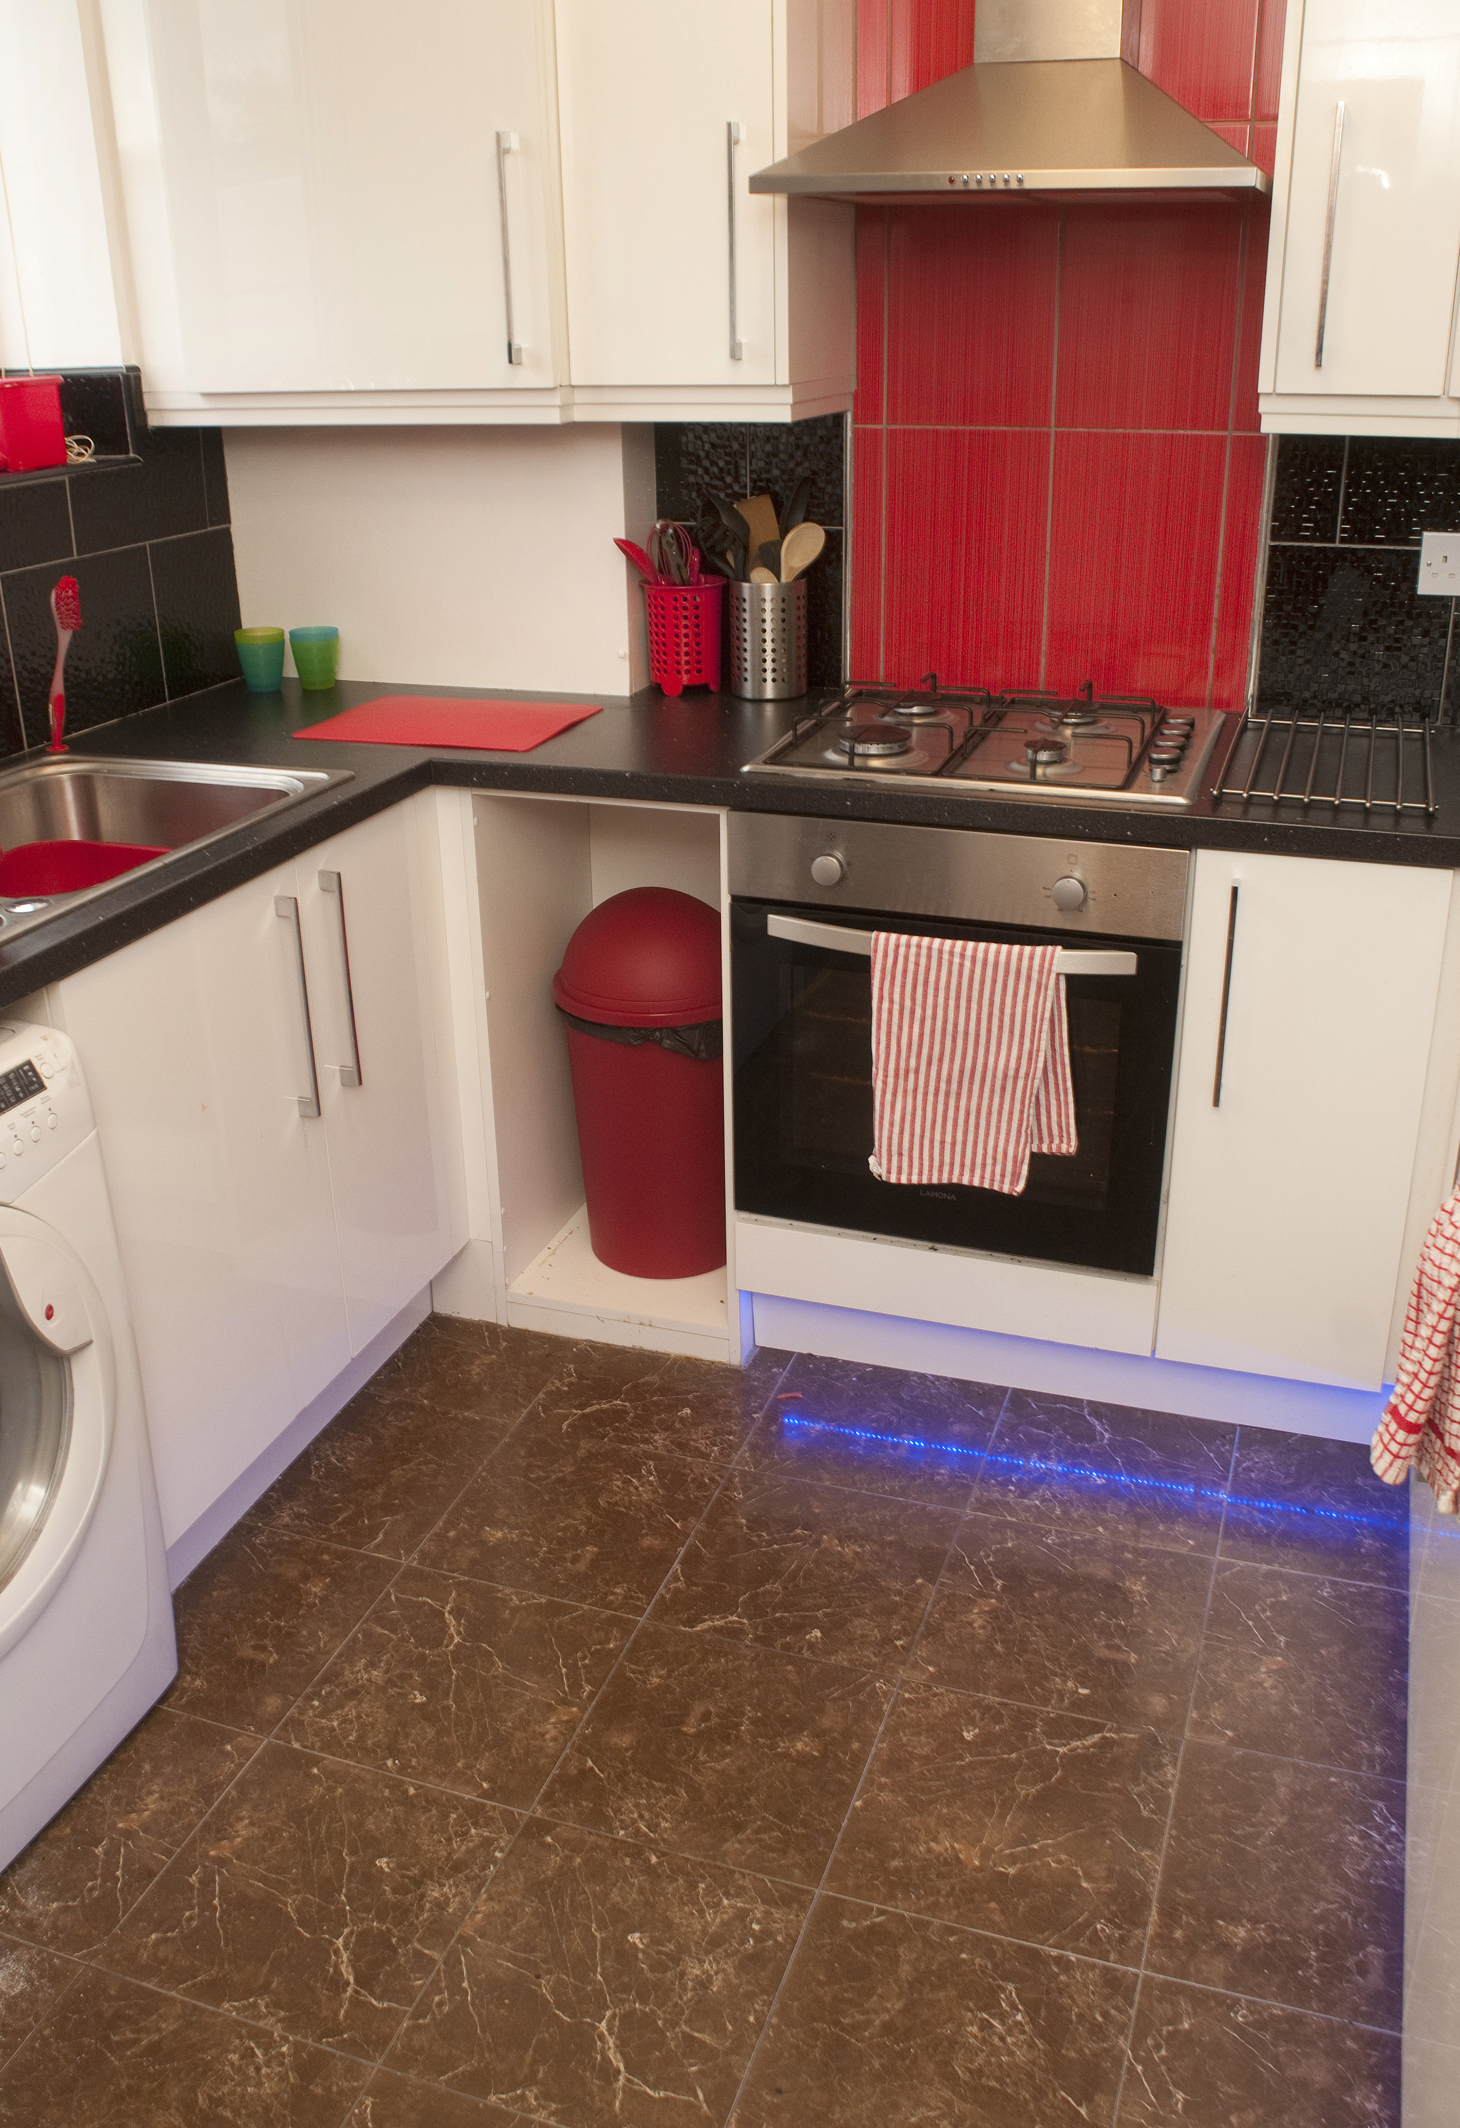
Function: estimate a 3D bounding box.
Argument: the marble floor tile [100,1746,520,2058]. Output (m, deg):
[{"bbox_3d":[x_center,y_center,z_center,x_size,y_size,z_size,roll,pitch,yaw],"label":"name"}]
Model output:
[{"bbox_3d":[-0.425,0.855,1.835,0.330,0.010,0.330,7,25,18],"label":"marble floor tile"}]

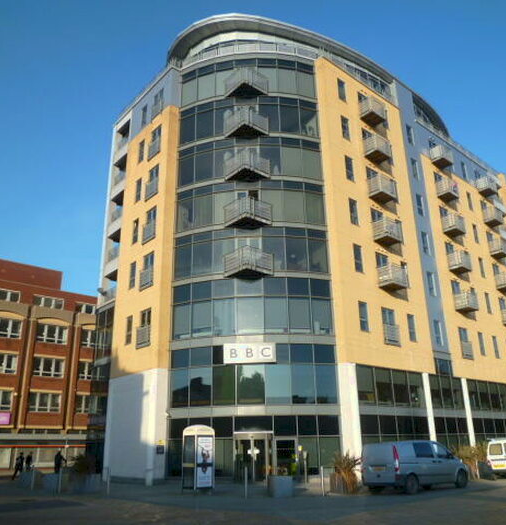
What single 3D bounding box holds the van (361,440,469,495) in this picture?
[{"bbox_3d":[7.050,8.660,20.760,4.780,1.900,1.930,12,-23,-31],"label":"van"}]

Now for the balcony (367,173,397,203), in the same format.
[{"bbox_3d":[8.170,-4.606,30.655,1.550,1.198,0.906,15,-25,-38],"label":"balcony"}]

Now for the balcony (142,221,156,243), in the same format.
[{"bbox_3d":[-6.488,-1.909,29.903,0.250,1.220,1.500,16,-26,-38],"label":"balcony"}]

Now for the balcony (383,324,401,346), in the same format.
[{"bbox_3d":[8.136,4.217,28.228,1.520,1.220,0.250,16,-26,-38],"label":"balcony"}]

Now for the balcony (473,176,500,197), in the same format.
[{"bbox_3d":[20.841,-6.714,43.117,1.509,1.213,0.986,16,-26,-38],"label":"balcony"}]

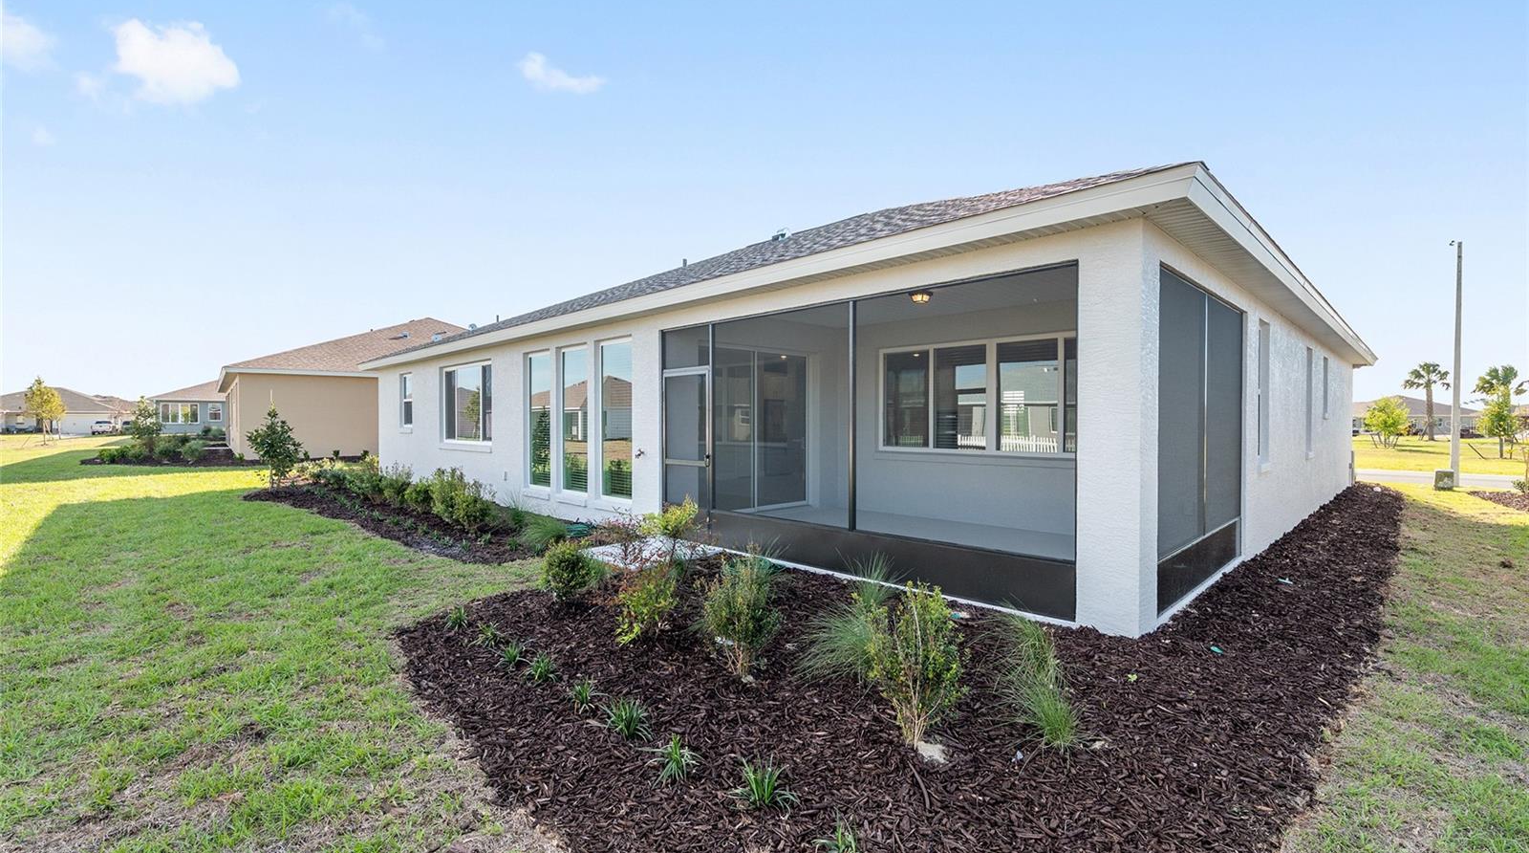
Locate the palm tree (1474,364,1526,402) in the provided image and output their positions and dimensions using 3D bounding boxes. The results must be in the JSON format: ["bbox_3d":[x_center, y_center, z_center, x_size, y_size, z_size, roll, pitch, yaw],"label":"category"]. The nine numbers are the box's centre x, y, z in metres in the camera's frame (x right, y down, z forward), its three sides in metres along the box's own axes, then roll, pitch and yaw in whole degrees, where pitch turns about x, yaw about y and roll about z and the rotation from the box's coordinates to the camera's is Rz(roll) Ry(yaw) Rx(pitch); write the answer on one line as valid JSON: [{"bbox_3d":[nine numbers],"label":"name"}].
[{"bbox_3d":[69.330,-2.193,60.000,3.243,7.087,3.243,-1,1,-41],"label":"palm tree"}]

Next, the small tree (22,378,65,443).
[{"bbox_3d":[-45.245,-0.975,40.000,1.792,4.199,1.792,1,1,41],"label":"small tree"}]

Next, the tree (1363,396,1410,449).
[{"bbox_3d":[42.024,-0.323,43.000,2.317,3.547,2.317,1,1,44],"label":"tree"}]

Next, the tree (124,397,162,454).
[{"bbox_3d":[-24.778,-0.048,25.500,1.025,2.295,1.025,-1,1,-44],"label":"tree"}]

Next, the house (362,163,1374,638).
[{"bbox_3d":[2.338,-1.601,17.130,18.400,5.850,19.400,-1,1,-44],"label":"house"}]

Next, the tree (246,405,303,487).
[{"bbox_3d":[-10.383,0.405,13.500,0.972,1.772,0.972,0,1,-38],"label":"tree"}]

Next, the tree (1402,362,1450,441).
[{"bbox_3d":[62.296,-2.334,60.000,3.217,7.368,3.217,-1,1,-44],"label":"tree"}]

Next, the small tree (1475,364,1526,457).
[{"bbox_3d":[35.243,-0.500,30.500,1.658,4.031,1.658,-1,1,-41],"label":"small tree"}]

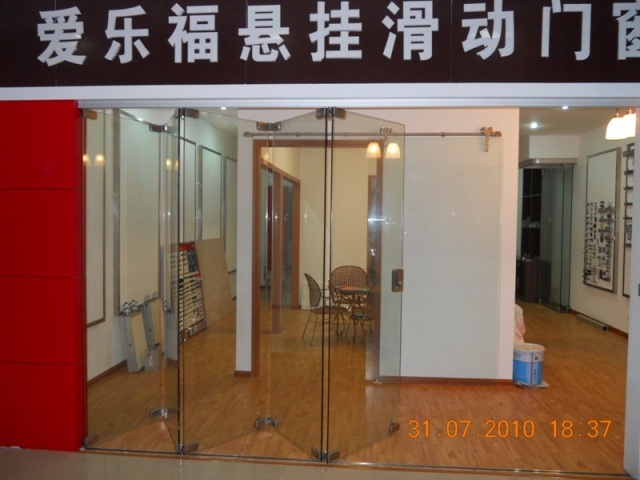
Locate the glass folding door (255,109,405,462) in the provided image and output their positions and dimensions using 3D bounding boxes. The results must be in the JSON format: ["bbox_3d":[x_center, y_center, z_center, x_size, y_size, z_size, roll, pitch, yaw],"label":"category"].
[{"bbox_3d":[0.092,0.283,3.524,0.978,2.228,0.555,1,2,5],"label":"glass folding door"}]

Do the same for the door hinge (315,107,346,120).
[{"bbox_3d":[0.070,-0.800,3.269,0.197,0.061,0.102,1,2,5],"label":"door hinge"}]

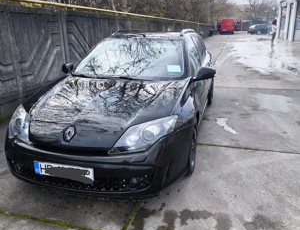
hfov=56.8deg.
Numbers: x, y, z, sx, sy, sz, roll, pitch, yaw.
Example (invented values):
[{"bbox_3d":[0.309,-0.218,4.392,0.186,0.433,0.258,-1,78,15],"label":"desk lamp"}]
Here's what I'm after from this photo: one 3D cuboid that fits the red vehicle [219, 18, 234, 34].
[{"bbox_3d":[12.977,-14.633,45.926,2.080,2.380,5.300,4,18,15],"label":"red vehicle"}]

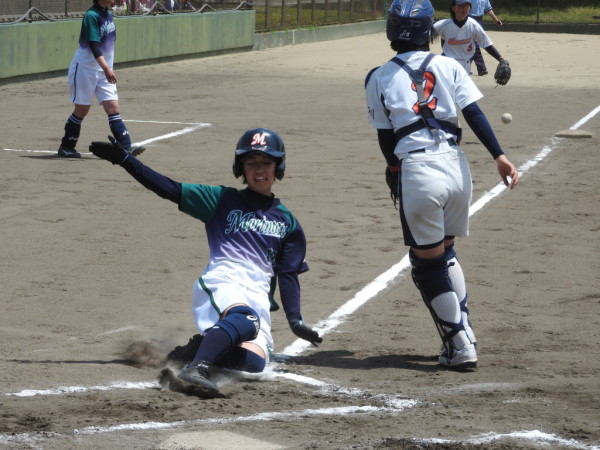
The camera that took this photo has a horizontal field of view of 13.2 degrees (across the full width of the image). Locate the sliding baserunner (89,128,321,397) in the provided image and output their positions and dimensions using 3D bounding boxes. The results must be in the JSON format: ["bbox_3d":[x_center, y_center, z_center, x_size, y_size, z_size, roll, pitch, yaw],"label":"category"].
[{"bbox_3d":[-0.431,0.149,11.493,1.030,1.060,1.130,0,6,-3],"label":"sliding baserunner"}]

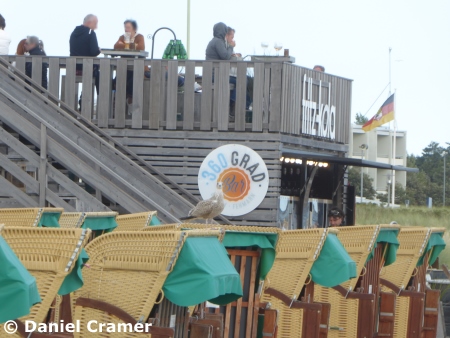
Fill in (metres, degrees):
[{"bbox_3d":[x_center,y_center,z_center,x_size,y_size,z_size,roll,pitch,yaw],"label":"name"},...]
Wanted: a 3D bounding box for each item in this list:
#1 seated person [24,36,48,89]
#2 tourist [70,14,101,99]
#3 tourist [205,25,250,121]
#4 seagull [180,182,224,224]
[{"bbox_3d":[-2.833,-1.352,73.300,0.450,1.290,0.480,2,-1,-26],"label":"seated person"},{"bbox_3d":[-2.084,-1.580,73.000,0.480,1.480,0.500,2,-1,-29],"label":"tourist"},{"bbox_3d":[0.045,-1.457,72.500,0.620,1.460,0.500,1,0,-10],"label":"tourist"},{"bbox_3d":[-0.232,0.371,50.000,0.460,0.460,0.170,1,0,15],"label":"seagull"}]

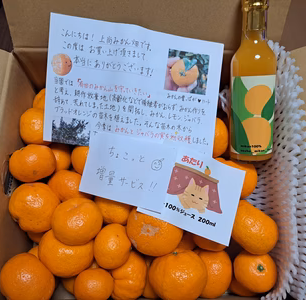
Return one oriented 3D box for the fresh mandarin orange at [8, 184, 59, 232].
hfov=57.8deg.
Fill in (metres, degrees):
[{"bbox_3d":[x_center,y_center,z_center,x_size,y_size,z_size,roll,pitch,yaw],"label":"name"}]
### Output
[{"bbox_3d":[-0.154,0.074,0.362,0.060,0.055,0.064,0,69,-1],"label":"fresh mandarin orange"}]

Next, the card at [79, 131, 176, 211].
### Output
[{"bbox_3d":[-0.031,0.025,0.335,0.107,0.003,0.076,11,86,8],"label":"card"}]

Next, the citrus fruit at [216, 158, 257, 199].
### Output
[{"bbox_3d":[0.116,0.039,0.387,0.056,0.051,0.059,0,69,-1],"label":"citrus fruit"}]

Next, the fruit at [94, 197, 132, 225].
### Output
[{"bbox_3d":[-0.052,0.074,0.372,0.052,0.046,0.050,0,69,-1],"label":"fruit"}]

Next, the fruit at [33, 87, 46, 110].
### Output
[{"bbox_3d":[-0.153,-0.066,0.428,0.058,0.054,0.061,0,69,-1],"label":"fruit"}]

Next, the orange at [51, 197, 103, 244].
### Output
[{"bbox_3d":[-0.093,0.088,0.342,0.062,0.050,0.055,0,69,-1],"label":"orange"}]

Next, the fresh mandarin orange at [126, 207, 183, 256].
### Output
[{"bbox_3d":[0.003,0.097,0.345,0.070,0.060,0.069,0,67,0],"label":"fresh mandarin orange"}]

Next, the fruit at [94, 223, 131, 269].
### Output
[{"bbox_3d":[-0.050,0.119,0.345,0.046,0.050,0.054,0,69,-1],"label":"fruit"}]

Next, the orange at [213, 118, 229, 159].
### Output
[{"bbox_3d":[0.076,-0.016,0.382,0.058,0.052,0.056,0,67,0],"label":"orange"}]

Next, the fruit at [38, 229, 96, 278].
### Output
[{"bbox_3d":[-0.110,0.129,0.351,0.069,0.060,0.063,0,67,0],"label":"fruit"}]

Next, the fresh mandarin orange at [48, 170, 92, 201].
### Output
[{"bbox_3d":[-0.107,0.053,0.363,0.060,0.053,0.056,0,67,0],"label":"fresh mandarin orange"}]

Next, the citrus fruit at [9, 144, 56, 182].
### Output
[{"bbox_3d":[-0.155,0.017,0.358,0.058,0.055,0.049,-5,67,-2],"label":"citrus fruit"}]

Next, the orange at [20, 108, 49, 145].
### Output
[{"bbox_3d":[-0.151,-0.031,0.370,0.052,0.050,0.050,0,67,0],"label":"orange"}]

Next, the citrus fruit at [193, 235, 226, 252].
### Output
[{"bbox_3d":[0.078,0.103,0.357,0.056,0.052,0.056,0,67,0],"label":"citrus fruit"}]

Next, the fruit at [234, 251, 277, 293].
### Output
[{"bbox_3d":[0.136,0.161,0.370,0.056,0.046,0.051,0,69,-1],"label":"fruit"}]

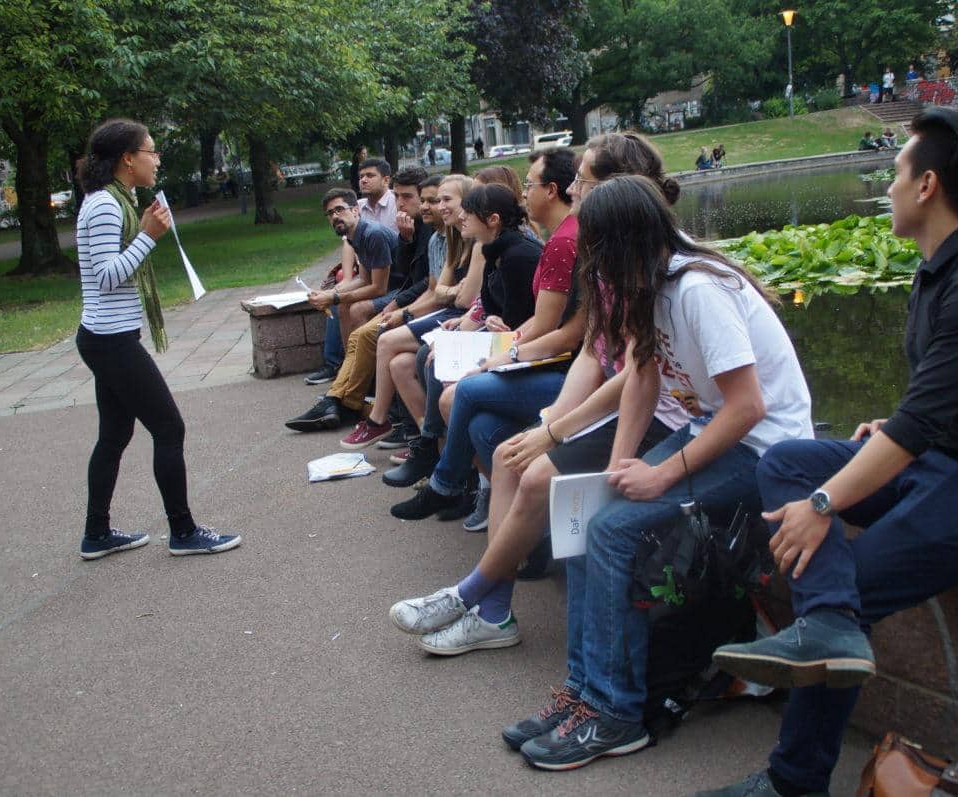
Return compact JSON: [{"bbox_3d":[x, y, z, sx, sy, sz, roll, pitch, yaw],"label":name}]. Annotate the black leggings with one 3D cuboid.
[{"bbox_3d":[-1.352,0.136,4.692,0.460,0.860,0.350,-6,12,-6],"label":"black leggings"}]

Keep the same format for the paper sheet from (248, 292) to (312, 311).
[{"bbox_3d":[-1.454,-0.717,8.733,0.440,0.040,0.400,-9,12,-19],"label":"paper sheet"}]

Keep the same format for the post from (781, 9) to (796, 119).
[{"bbox_3d":[12.456,-13.417,48.000,0.550,4.400,0.550,0,13,24],"label":"post"}]

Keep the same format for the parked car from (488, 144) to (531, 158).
[{"bbox_3d":[3.088,-24.167,117.501,4.300,1.480,1.780,-5,12,0],"label":"parked car"}]

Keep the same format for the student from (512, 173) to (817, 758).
[{"bbox_3d":[0.409,0.134,2.890,0.800,1.340,0.500,-9,12,-15],"label":"student"}]

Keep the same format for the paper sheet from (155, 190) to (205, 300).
[{"bbox_3d":[-1.090,-0.561,4.379,0.040,0.408,0.290,-19,12,-12],"label":"paper sheet"}]

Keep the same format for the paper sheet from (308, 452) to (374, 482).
[{"bbox_3d":[-0.675,0.319,5.781,0.330,0.030,0.370,-9,12,-19],"label":"paper sheet"}]

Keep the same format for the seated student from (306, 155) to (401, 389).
[{"bbox_3d":[-0.874,-0.864,7.998,0.840,1.390,0.500,-16,16,-42],"label":"seated student"}]

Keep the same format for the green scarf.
[{"bbox_3d":[-1.255,-0.480,4.413,0.190,0.631,0.220,-6,12,-4],"label":"green scarf"}]

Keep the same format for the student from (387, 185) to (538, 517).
[{"bbox_3d":[-0.062,-0.164,4.743,0.720,1.280,0.470,-8,12,-12],"label":"student"}]

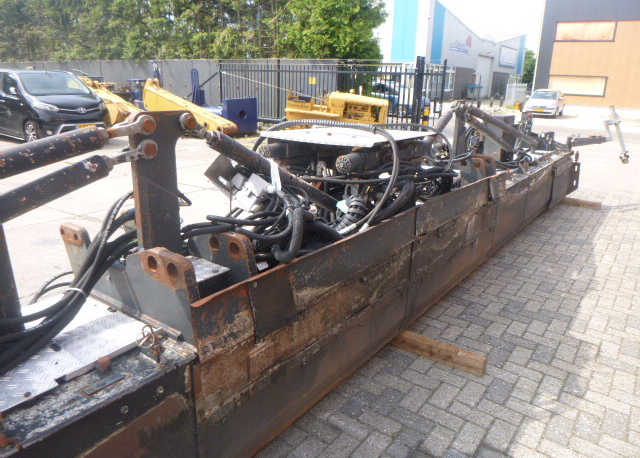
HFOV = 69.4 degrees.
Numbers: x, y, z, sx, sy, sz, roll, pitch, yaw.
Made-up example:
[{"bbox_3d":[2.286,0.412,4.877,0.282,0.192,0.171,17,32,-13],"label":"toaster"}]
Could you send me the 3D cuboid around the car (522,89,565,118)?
[{"bbox_3d":[12.200,-6.850,25.100,1.690,1.420,4.000,11,20,28],"label":"car"}]

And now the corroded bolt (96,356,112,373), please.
[{"bbox_3d":[-0.667,0.420,1.430,0.047,0.030,0.047,14,22,35],"label":"corroded bolt"}]

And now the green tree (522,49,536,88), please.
[{"bbox_3d":[27.300,-20.215,60.000,5.000,6.600,5.000,1,18,0],"label":"green tree"}]

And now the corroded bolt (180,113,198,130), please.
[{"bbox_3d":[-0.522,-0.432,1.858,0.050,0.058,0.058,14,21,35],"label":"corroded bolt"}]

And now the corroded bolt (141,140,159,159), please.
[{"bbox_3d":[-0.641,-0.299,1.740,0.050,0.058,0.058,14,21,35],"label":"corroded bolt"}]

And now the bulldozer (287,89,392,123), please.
[{"bbox_3d":[0.480,-2.877,11.900,2.750,1.500,1.500,6,17,-5],"label":"bulldozer"}]

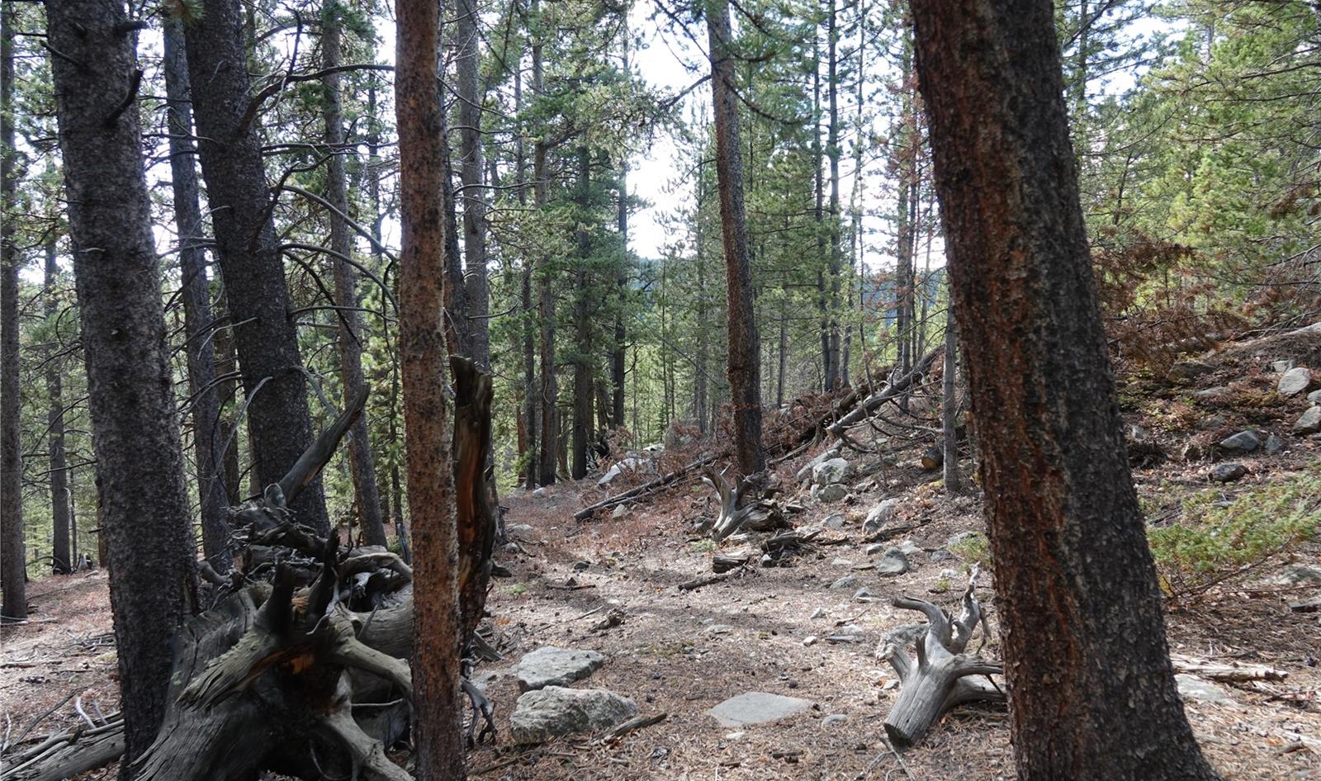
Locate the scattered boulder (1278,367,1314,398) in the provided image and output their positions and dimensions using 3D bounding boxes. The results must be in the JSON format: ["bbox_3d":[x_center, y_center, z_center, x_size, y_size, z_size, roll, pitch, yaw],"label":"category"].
[{"bbox_3d":[6.855,-0.089,9.500,0.340,0.310,0.330,-2,1,36],"label":"scattered boulder"}]

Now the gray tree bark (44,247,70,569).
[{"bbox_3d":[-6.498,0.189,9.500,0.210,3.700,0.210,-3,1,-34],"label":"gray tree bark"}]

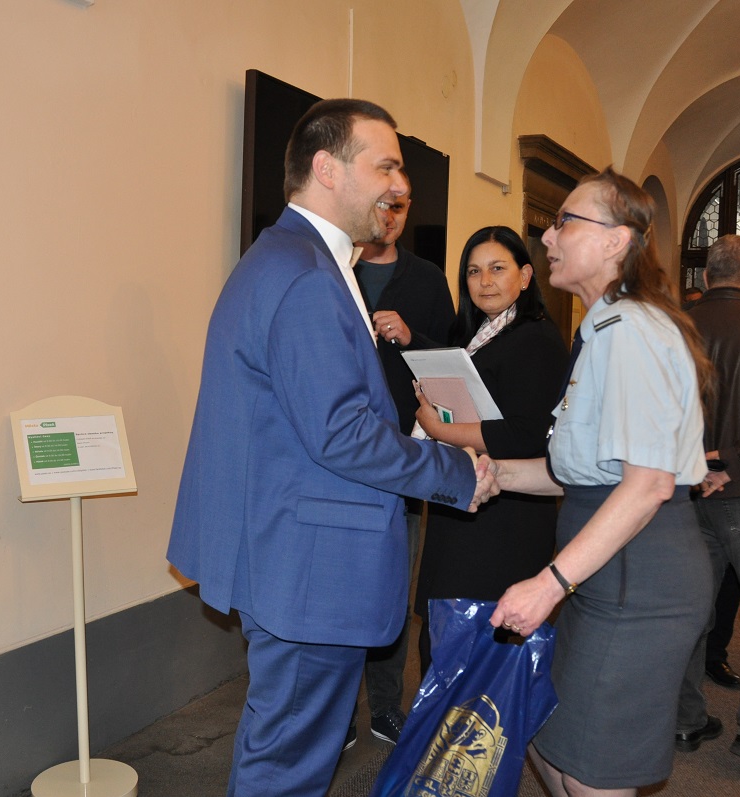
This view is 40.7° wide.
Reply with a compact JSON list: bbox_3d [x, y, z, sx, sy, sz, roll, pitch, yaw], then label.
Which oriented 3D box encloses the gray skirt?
[{"bbox_3d":[0.501,0.448,1.980,0.320,0.580,0.380,1,4,10],"label":"gray skirt"}]

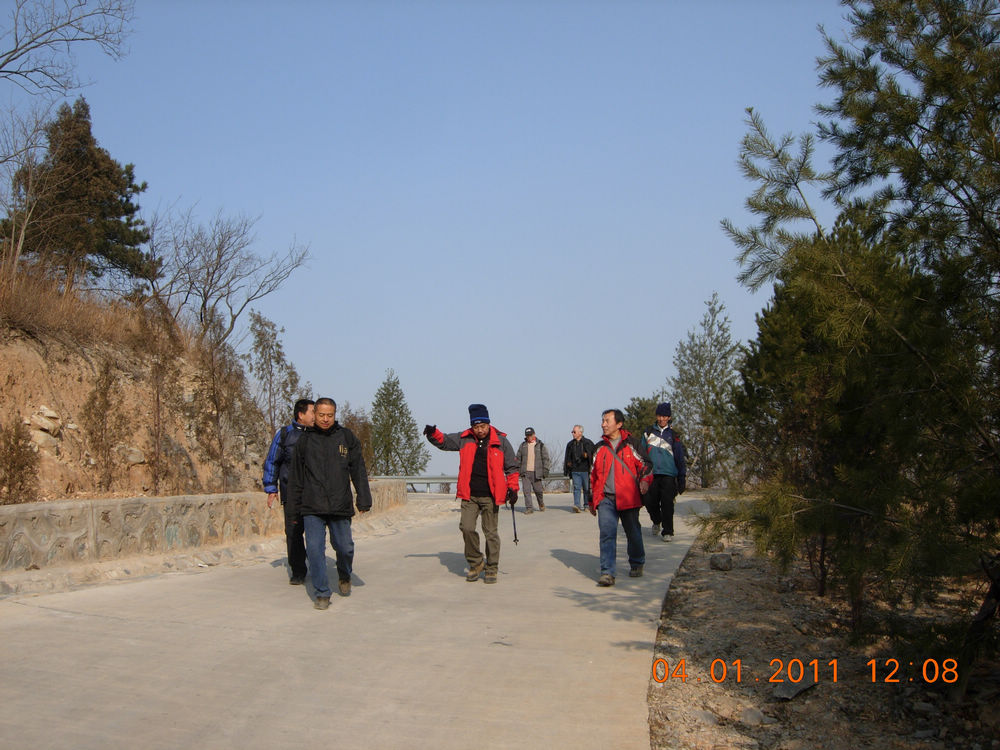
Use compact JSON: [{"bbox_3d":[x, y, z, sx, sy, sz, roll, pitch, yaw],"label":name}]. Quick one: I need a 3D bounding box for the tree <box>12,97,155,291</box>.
[{"bbox_3d":[-8.048,-3.452,20.000,2.810,3.810,2.600,0,-2,0],"label":"tree"}]

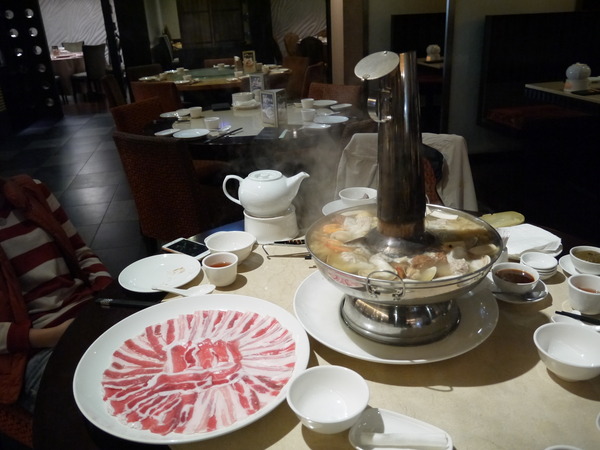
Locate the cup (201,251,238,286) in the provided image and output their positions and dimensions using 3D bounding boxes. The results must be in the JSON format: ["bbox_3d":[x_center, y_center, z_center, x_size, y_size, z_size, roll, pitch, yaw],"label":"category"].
[{"bbox_3d":[-0.168,0.097,1.031,0.075,0.051,0.075,-3,23,0],"label":"cup"}]

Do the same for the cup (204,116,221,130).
[{"bbox_3d":[-0.453,-0.525,2.523,0.075,0.053,0.075,-3,23,0],"label":"cup"}]

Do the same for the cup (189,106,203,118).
[{"bbox_3d":[-0.627,-0.682,2.954,0.077,0.060,0.077,-3,23,0],"label":"cup"}]

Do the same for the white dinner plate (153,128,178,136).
[{"bbox_3d":[-0.691,-0.481,2.546,0.132,0.018,0.132,-3,23,0],"label":"white dinner plate"}]

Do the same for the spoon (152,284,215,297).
[{"bbox_3d":[-0.226,0.131,0.969,0.126,0.038,0.043,-10,24,-17],"label":"spoon"}]

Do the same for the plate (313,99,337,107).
[{"bbox_3d":[0.142,-0.738,2.990,0.173,0.021,0.173,-2,23,1],"label":"plate"}]

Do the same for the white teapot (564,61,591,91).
[{"bbox_3d":[1.578,-0.843,2.729,0.144,0.152,0.213,10,26,27],"label":"white teapot"}]

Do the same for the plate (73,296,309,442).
[{"bbox_3d":[-0.164,0.216,0.774,0.360,0.032,0.360,-2,23,1],"label":"plate"}]

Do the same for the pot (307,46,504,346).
[{"bbox_3d":[0.177,-0.052,0.836,0.350,0.464,0.355,-3,23,1],"label":"pot"}]

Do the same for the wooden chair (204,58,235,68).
[{"bbox_3d":[-0.941,-1.531,5.816,0.457,0.863,0.558,-2,23,0],"label":"wooden chair"}]

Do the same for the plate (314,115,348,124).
[{"bbox_3d":[0.164,-0.538,2.527,0.177,0.021,0.177,-2,23,1],"label":"plate"}]

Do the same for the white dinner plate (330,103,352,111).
[{"bbox_3d":[0.244,-0.689,2.858,0.137,0.022,0.132,-2,23,1],"label":"white dinner plate"}]

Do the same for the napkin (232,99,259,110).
[{"bbox_3d":[-0.336,-0.747,2.995,0.157,0.051,0.132,-2,23,0],"label":"napkin"}]

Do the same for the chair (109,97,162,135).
[{"bbox_3d":[-0.750,-0.336,3.024,0.540,0.830,0.460,8,25,23],"label":"chair"}]

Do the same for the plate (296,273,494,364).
[{"bbox_3d":[0.166,0.150,0.888,0.357,0.033,0.357,-2,23,1],"label":"plate"}]

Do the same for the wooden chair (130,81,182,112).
[{"bbox_3d":[-1.055,-0.863,4.294,0.460,0.833,0.540,9,26,26],"label":"wooden chair"}]

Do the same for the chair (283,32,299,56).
[{"bbox_3d":[0.047,-3.117,9.047,0.520,0.860,0.460,6,25,19],"label":"chair"}]

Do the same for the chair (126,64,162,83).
[{"bbox_3d":[-1.692,-1.444,5.779,0.450,0.840,0.530,-18,27,-31],"label":"chair"}]

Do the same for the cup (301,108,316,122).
[{"bbox_3d":[0.046,-0.581,2.582,0.076,0.055,0.076,-2,23,0],"label":"cup"}]

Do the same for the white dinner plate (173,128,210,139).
[{"bbox_3d":[-0.547,-0.457,2.466,0.183,0.021,0.183,-3,23,0],"label":"white dinner plate"}]

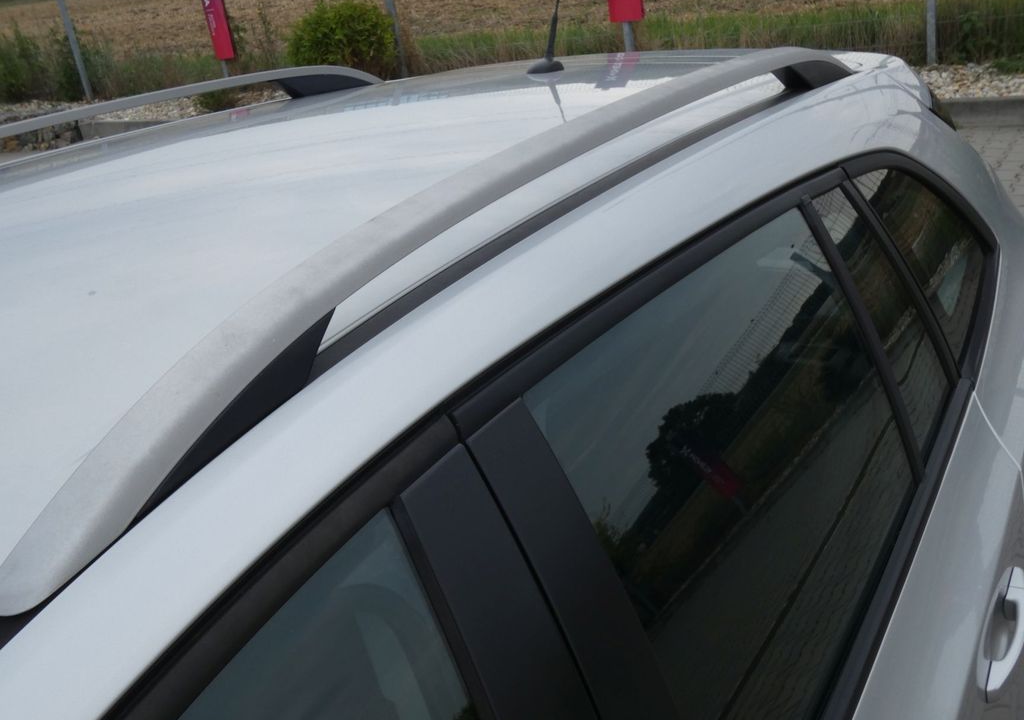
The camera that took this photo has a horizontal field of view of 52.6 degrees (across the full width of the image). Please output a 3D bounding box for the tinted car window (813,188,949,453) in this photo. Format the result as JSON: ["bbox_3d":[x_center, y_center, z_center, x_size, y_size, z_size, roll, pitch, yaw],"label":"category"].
[{"bbox_3d":[0.497,-0.071,1.410,0.030,0.355,0.195,-25,8,41],"label":"tinted car window"}]

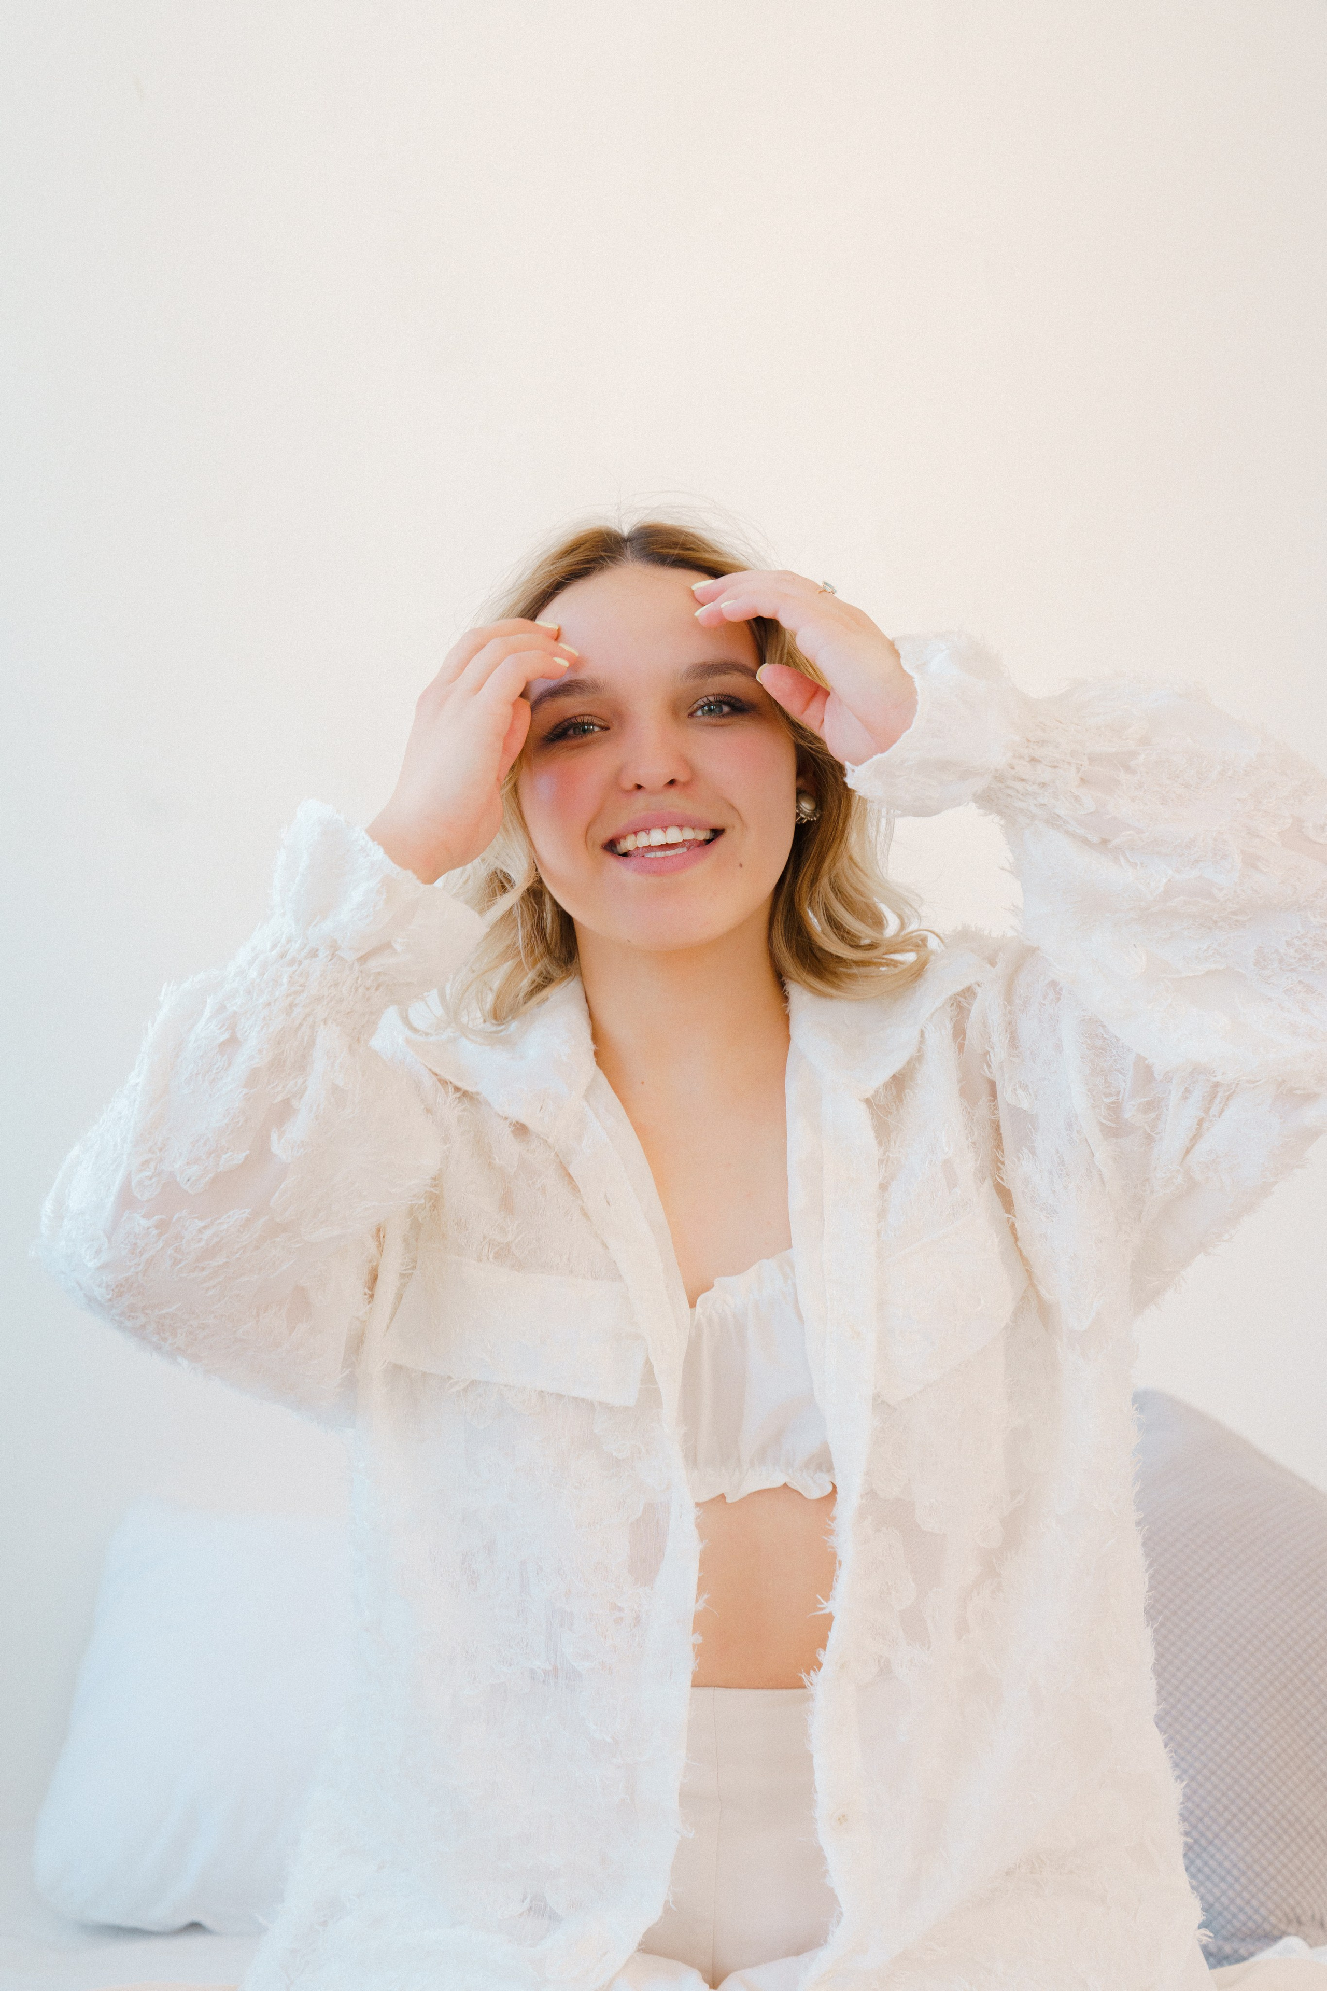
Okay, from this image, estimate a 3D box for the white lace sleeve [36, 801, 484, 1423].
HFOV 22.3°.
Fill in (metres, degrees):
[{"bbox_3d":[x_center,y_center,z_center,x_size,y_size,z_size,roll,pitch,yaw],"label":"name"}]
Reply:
[{"bbox_3d":[-0.196,0.056,1.640,0.220,0.300,0.230,0,0,0],"label":"white lace sleeve"}]

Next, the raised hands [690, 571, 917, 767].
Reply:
[{"bbox_3d":[0.073,-0.167,1.630,0.130,0.070,0.085,41,0,0],"label":"raised hands"}]

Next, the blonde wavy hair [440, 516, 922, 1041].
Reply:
[{"bbox_3d":[0.013,-0.116,1.740,0.245,0.262,0.220,-5,-2,2],"label":"blonde wavy hair"}]

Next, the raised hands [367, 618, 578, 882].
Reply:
[{"bbox_3d":[-0.094,-0.115,1.620,0.078,0.138,0.085,20,0,-14],"label":"raised hands"}]

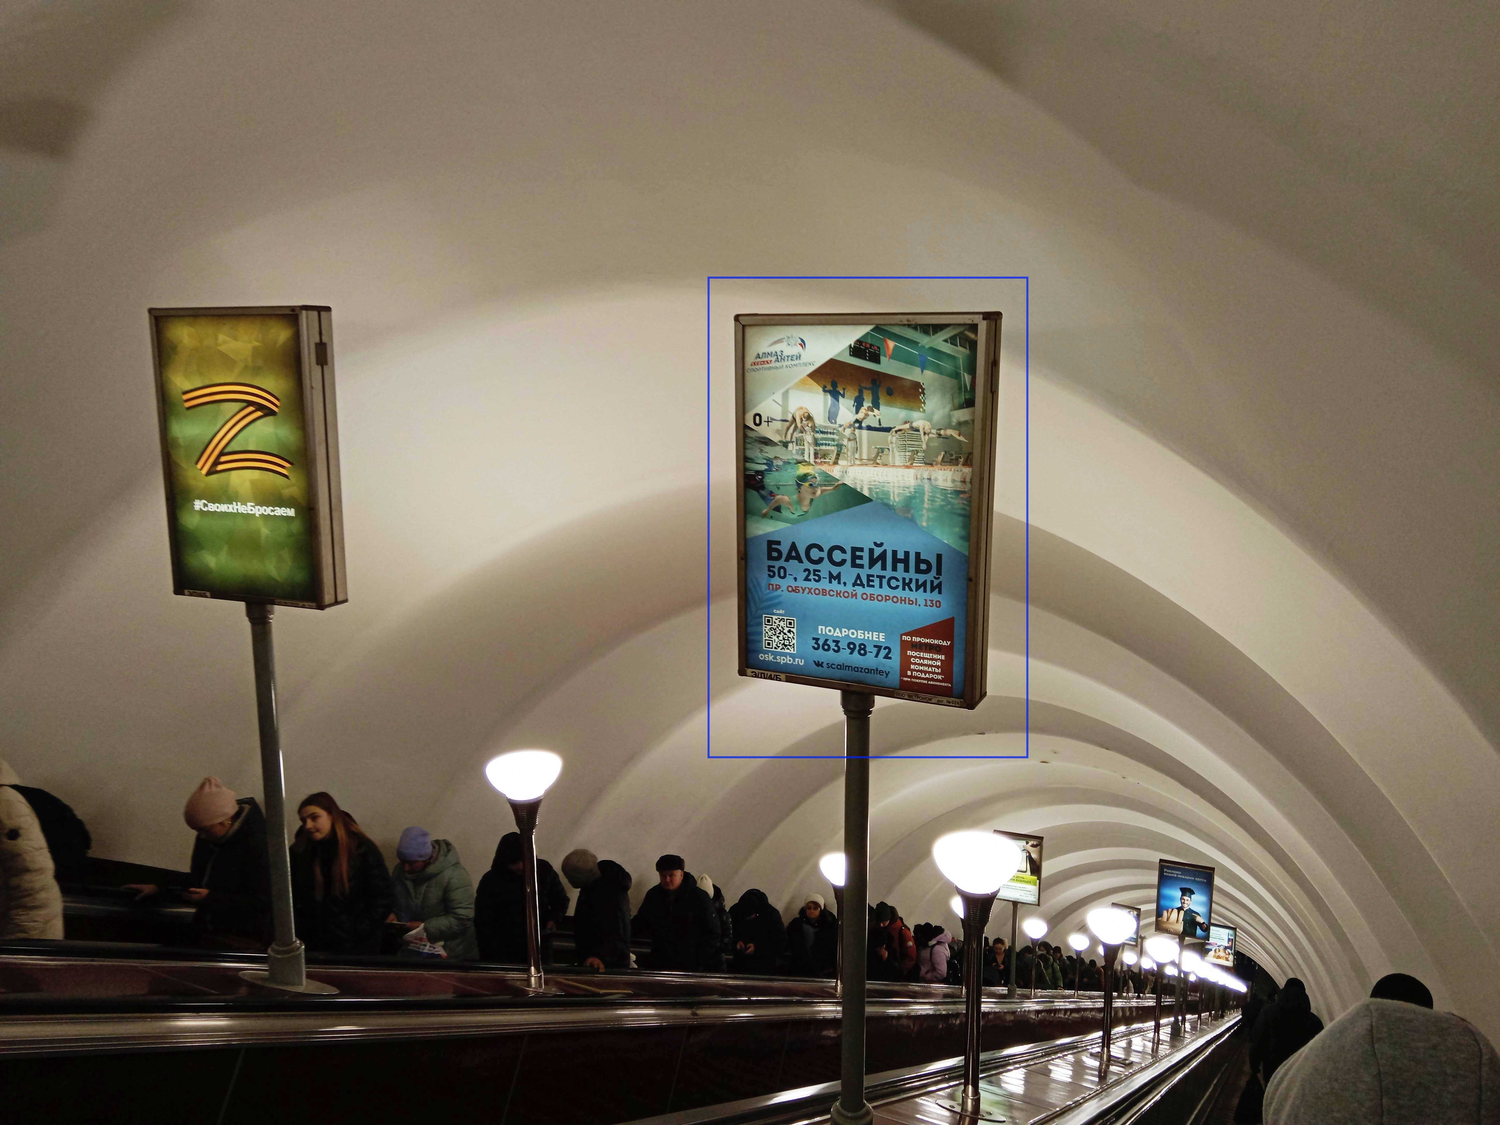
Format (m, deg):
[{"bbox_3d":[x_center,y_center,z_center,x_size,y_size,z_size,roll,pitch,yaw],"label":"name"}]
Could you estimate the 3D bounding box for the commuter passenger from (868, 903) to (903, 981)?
[{"bbox_3d":[1.455,4.556,12.986,0.520,1.800,0.420,7,14,30],"label":"commuter passenger"}]

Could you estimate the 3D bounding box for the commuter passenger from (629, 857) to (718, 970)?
[{"bbox_3d":[-0.589,3.210,9.579,0.620,1.740,0.440,2,11,12],"label":"commuter passenger"}]

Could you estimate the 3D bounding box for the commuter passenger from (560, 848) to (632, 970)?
[{"bbox_3d":[-0.950,2.490,7.170,0.520,1.681,0.440,10,16,40],"label":"commuter passenger"}]

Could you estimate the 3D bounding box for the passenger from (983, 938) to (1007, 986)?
[{"bbox_3d":[4.370,7.468,20.873,0.500,1.660,0.420,3,11,14],"label":"passenger"}]

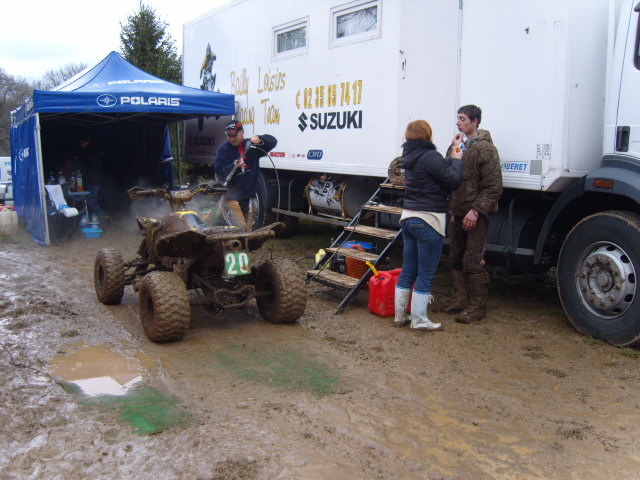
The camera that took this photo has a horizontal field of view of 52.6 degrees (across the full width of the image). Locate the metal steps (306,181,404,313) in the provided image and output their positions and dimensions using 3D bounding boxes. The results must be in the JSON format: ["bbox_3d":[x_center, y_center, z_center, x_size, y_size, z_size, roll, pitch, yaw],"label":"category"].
[{"bbox_3d":[0.426,0.000,6.161,1.200,1.100,0.820,-6,11,-31],"label":"metal steps"}]

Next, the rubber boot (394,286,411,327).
[{"bbox_3d":[0.709,0.526,5.305,0.125,0.310,0.260,7,11,37],"label":"rubber boot"}]

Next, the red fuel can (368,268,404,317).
[{"bbox_3d":[0.614,0.428,5.638,0.330,0.400,0.260,-5,10,-25],"label":"red fuel can"}]

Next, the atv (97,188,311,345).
[{"bbox_3d":[-1.092,0.085,5.625,1.230,1.090,1.830,-6,11,-31],"label":"atv"}]

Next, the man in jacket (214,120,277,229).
[{"bbox_3d":[-0.794,-0.405,6.765,0.620,1.700,0.500,3,10,18],"label":"man in jacket"}]

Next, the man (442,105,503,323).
[{"bbox_3d":[1.266,-0.232,5.410,0.430,1.770,0.490,-5,10,-26],"label":"man"}]

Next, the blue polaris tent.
[{"bbox_3d":[-3.470,-1.720,11.200,3.050,3.000,3.100,-6,11,-30],"label":"blue polaris tent"}]

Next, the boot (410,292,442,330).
[{"bbox_3d":[0.844,0.547,5.175,0.270,0.310,0.125,-1,9,-4],"label":"boot"}]

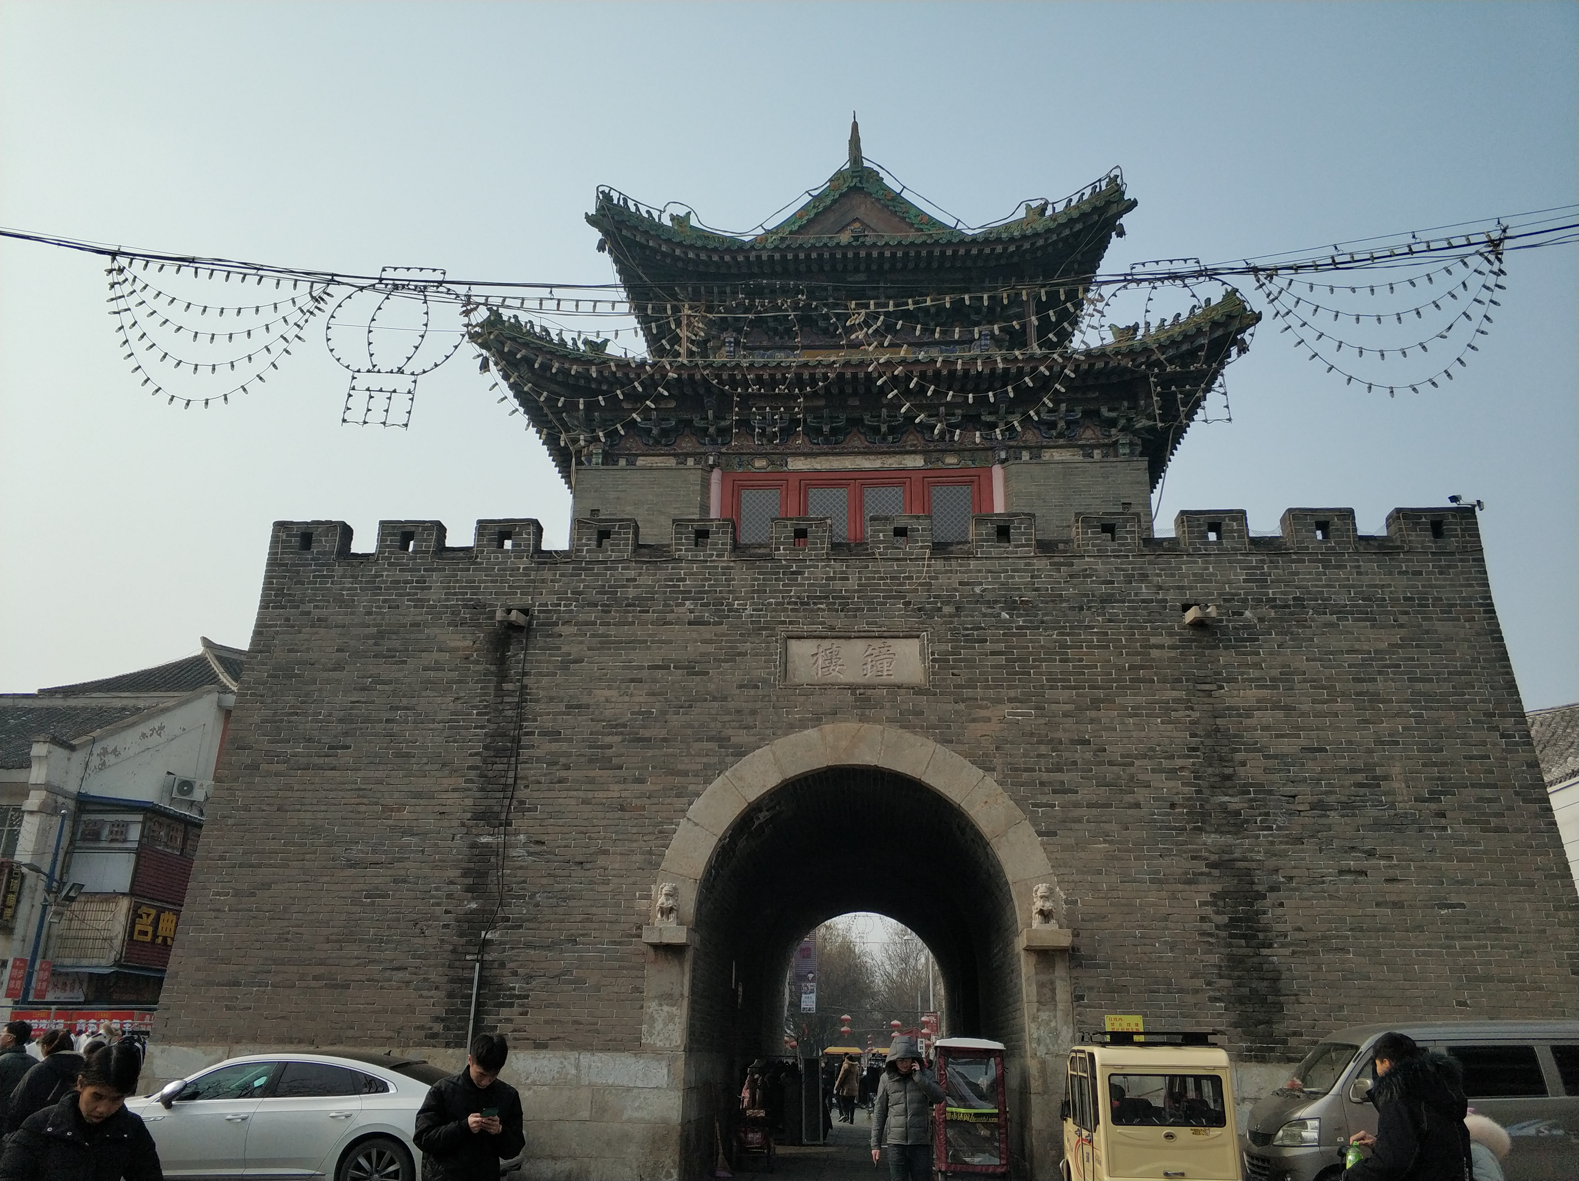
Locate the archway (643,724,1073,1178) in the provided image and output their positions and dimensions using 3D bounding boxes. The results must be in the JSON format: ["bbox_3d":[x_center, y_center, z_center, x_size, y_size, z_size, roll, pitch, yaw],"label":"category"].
[{"bbox_3d":[0.805,4.359,15.060,5.050,5.550,0.900,0,-21,4],"label":"archway"}]

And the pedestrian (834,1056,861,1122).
[{"bbox_3d":[1.393,11.976,29.551,0.580,1.620,0.450,0,-21,4],"label":"pedestrian"}]

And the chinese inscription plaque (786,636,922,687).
[{"bbox_3d":[0.880,0.946,16.404,1.880,0.690,0.100,0,-23,4],"label":"chinese inscription plaque"}]

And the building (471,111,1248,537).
[{"bbox_3d":[1.499,-2.694,26.498,12.900,12.200,12.600,0,-21,4],"label":"building"}]

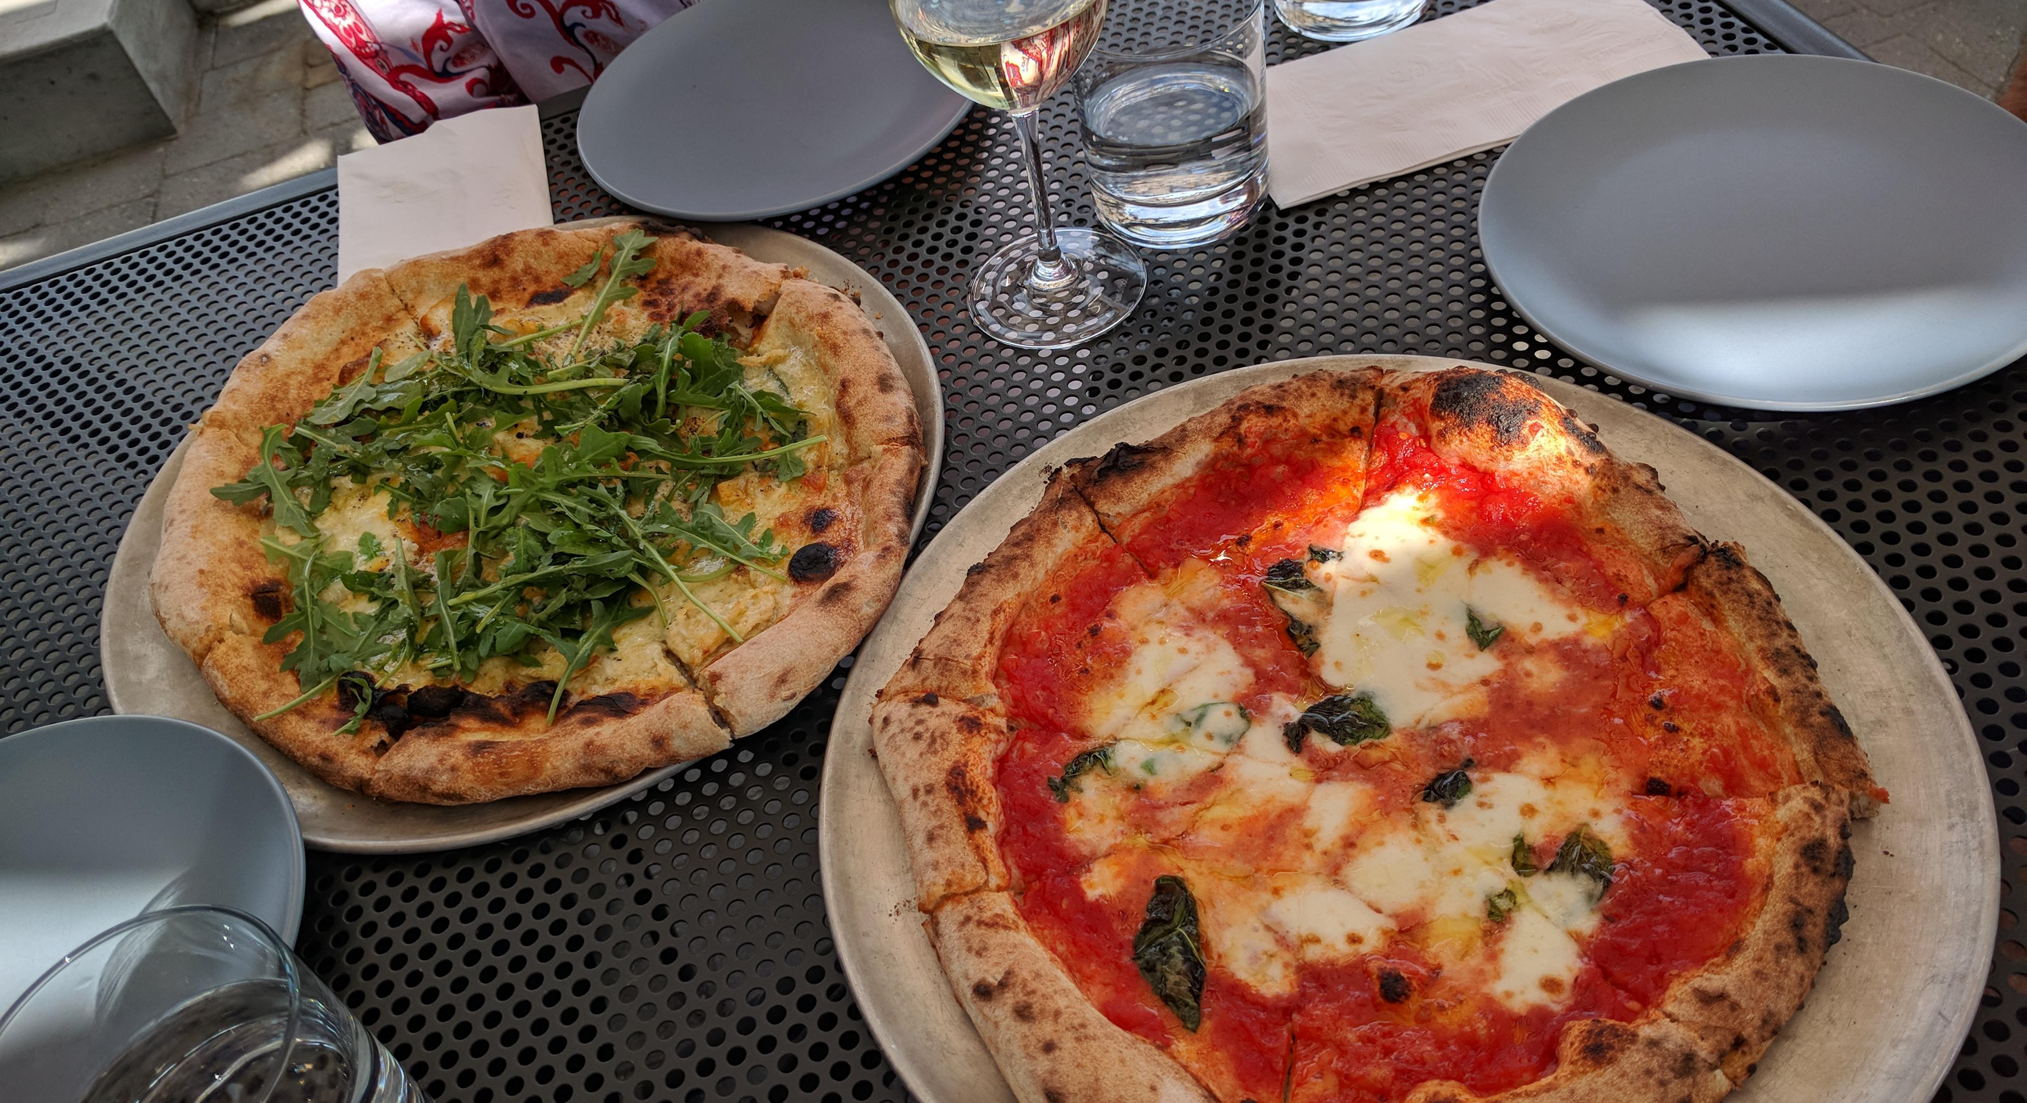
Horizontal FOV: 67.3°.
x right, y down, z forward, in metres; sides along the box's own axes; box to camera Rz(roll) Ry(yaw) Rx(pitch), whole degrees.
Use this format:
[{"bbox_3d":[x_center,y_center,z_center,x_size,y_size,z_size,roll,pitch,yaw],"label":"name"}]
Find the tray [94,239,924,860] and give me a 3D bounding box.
[{"bbox_3d":[-0.193,-0.026,0.607,0.335,0.016,0.335,-6,49,7],"label":"tray"}]

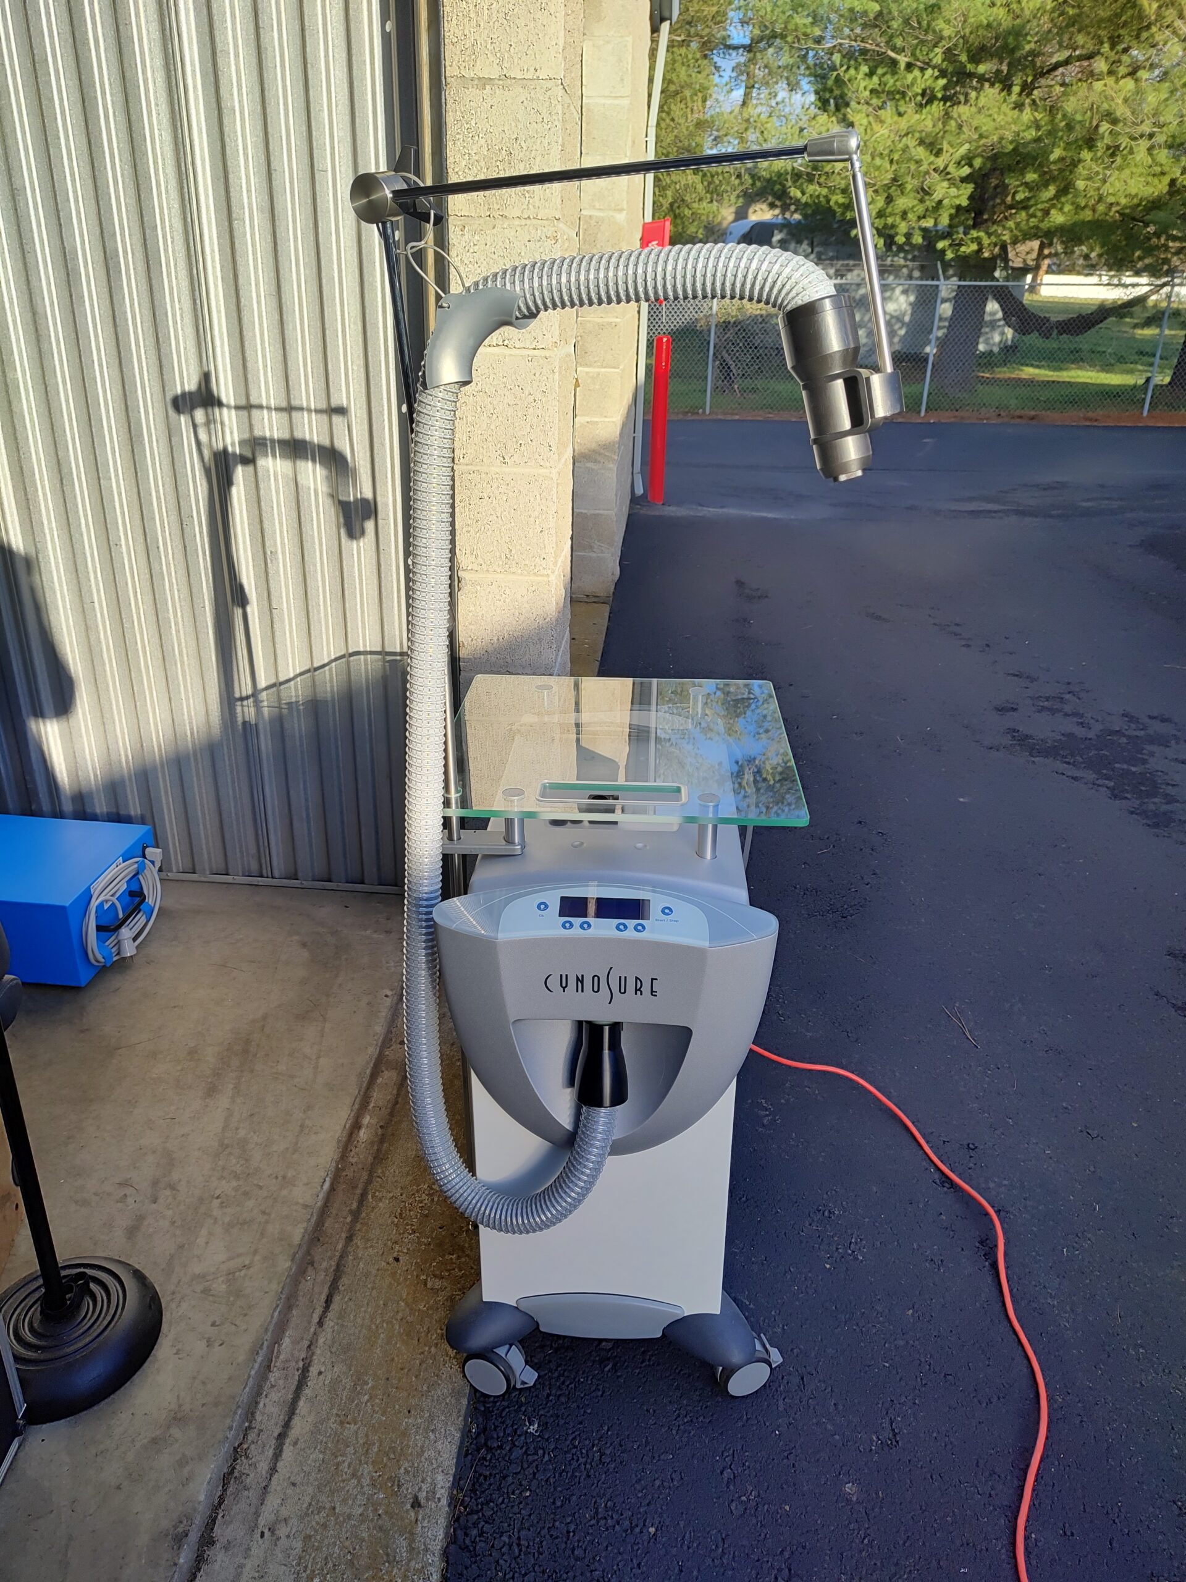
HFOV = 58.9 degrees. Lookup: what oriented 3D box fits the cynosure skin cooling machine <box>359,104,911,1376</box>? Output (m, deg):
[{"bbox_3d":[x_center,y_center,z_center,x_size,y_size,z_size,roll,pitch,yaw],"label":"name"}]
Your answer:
[{"bbox_3d":[0.017,0.038,1.206,0.455,1.320,0.615,2,23,3],"label":"cynosure skin cooling machine"}]

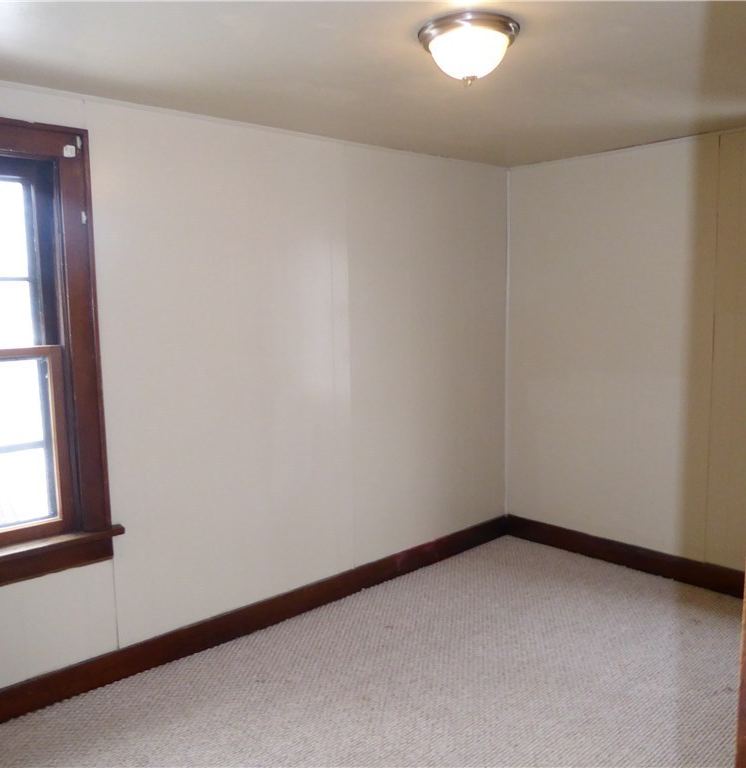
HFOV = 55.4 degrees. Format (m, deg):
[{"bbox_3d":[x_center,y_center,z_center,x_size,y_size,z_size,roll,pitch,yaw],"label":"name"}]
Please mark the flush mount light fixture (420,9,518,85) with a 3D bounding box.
[{"bbox_3d":[0.273,-0.923,2.016,0.283,0.145,0.283,-1,7,0],"label":"flush mount light fixture"}]

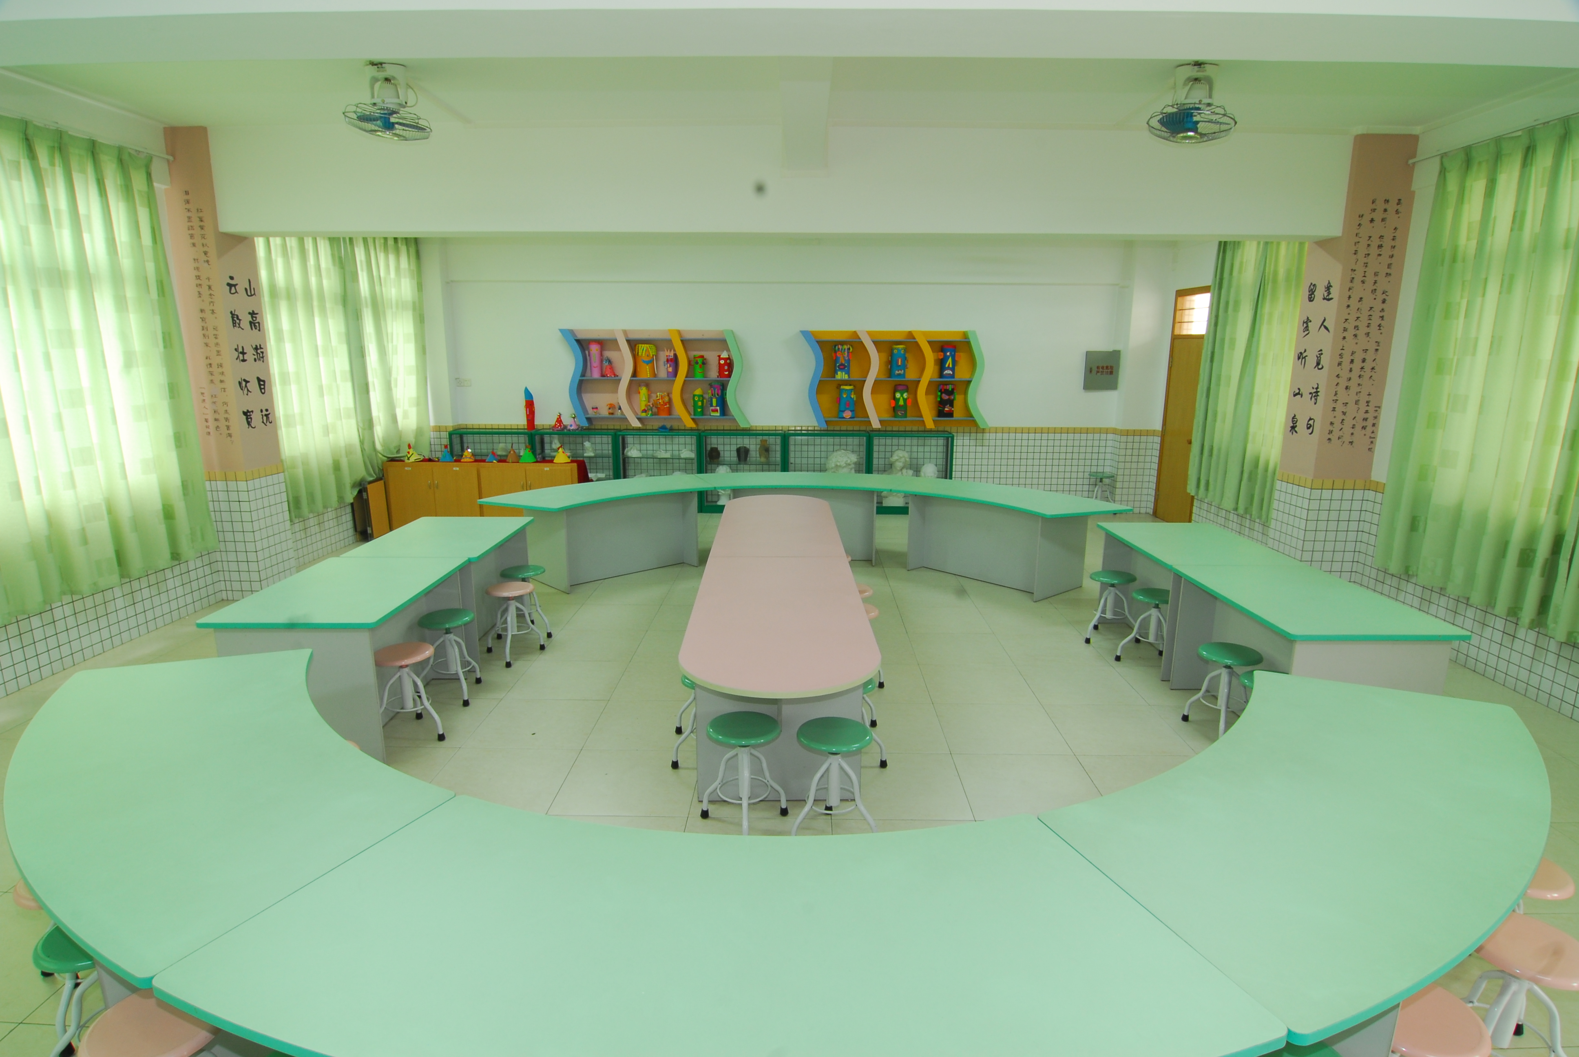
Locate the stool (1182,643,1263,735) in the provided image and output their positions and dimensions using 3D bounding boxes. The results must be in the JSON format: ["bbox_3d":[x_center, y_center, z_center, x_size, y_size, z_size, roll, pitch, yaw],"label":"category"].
[{"bbox_3d":[2.272,0.857,4.118,0.360,0.464,0.360,0,12,1],"label":"stool"}]

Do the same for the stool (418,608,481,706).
[{"bbox_3d":[-1.958,0.737,4.525,0.370,0.475,0.370,0,13,1],"label":"stool"}]

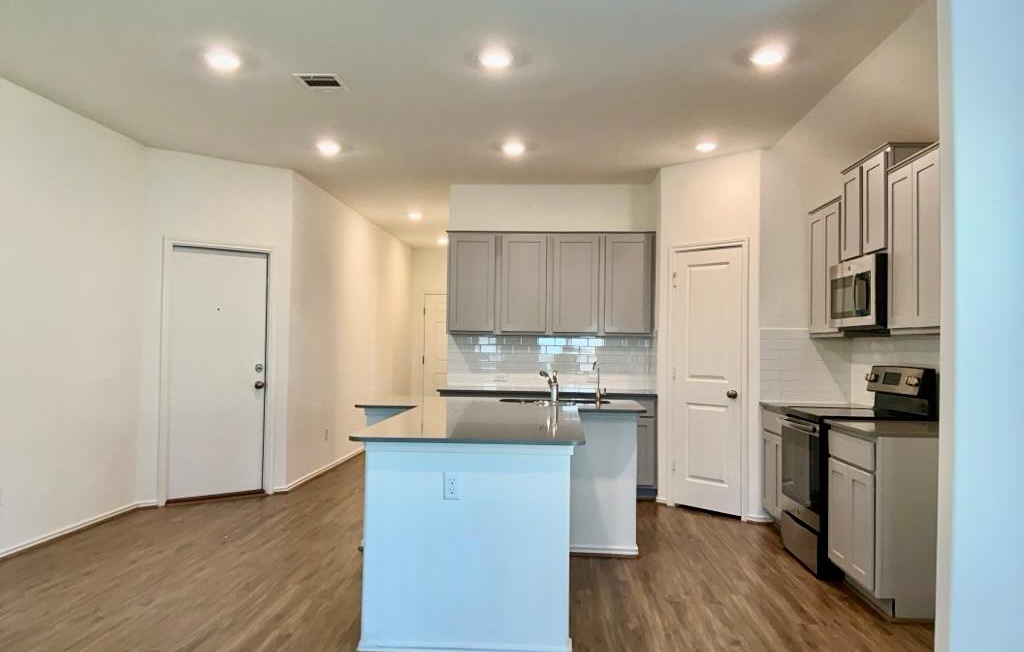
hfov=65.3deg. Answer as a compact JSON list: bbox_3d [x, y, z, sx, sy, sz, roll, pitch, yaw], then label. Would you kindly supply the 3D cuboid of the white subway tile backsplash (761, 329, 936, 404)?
[{"bbox_3d":[2.118,0.264,4.861,0.655,0.550,2.160,1,-2,3],"label":"white subway tile backsplash"}]

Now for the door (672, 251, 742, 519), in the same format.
[{"bbox_3d":[1.559,0.426,6.374,0.050,2.050,0.615,2,-2,-43],"label":"door"}]

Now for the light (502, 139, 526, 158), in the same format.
[{"bbox_3d":[0.016,-1.333,6.022,0.175,0.030,0.175,1,-1,4],"label":"light"}]

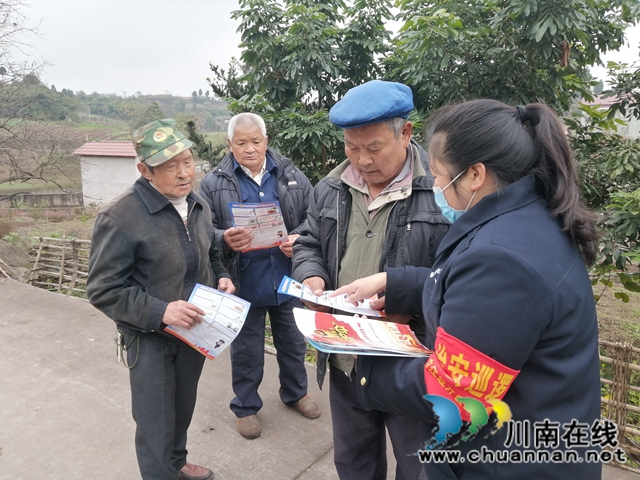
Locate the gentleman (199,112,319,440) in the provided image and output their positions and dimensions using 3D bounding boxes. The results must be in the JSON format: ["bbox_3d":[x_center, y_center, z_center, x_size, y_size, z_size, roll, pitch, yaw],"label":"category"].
[{"bbox_3d":[-0.310,0.195,2.510,0.570,1.640,0.450,-2,9,-14],"label":"gentleman"}]

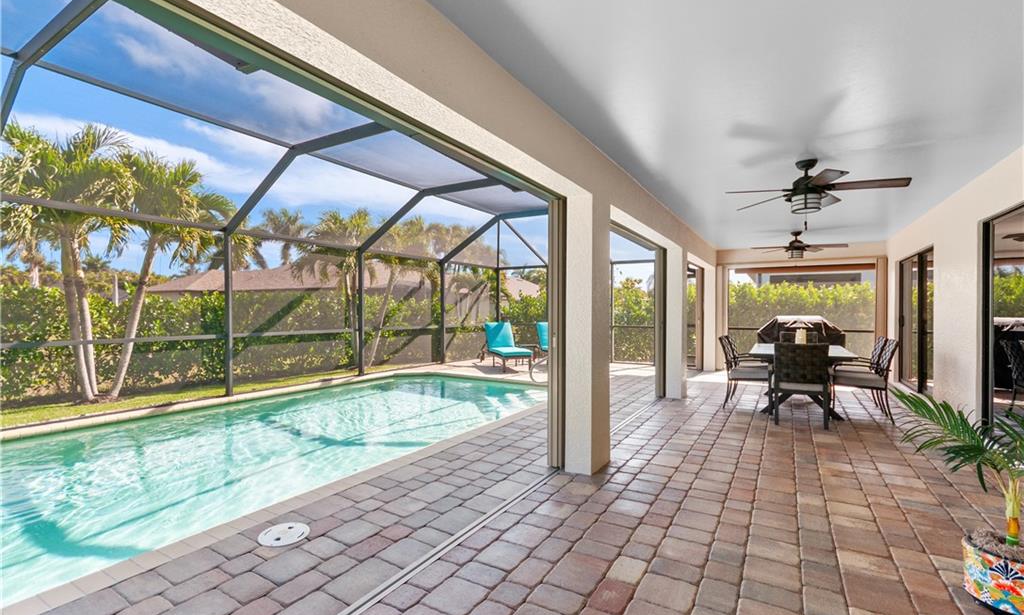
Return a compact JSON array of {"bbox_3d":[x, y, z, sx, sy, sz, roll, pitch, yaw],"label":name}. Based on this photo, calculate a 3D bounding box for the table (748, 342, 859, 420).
[{"bbox_3d":[3.825,0.937,5.663,1.029,0.747,2.033,0,0,33],"label":"table"}]

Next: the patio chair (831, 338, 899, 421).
[{"bbox_3d":[4.183,0.849,5.066,0.596,0.922,0.552,0,0,33],"label":"patio chair"}]

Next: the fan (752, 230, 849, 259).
[{"bbox_3d":[4.570,-0.978,6.829,1.293,0.420,1.293,0,0,33],"label":"fan"}]

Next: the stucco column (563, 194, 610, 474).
[{"bbox_3d":[0.623,0.208,3.437,0.213,2.137,0.377,0,0,33],"label":"stucco column"}]

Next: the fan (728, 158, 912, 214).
[{"bbox_3d":[2.454,-1.010,3.557,1.293,0.420,1.293,0,0,33],"label":"fan"}]

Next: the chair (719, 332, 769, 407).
[{"bbox_3d":[3.041,0.850,5.543,0.596,0.910,0.552,0,0,33],"label":"chair"}]

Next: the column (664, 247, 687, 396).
[{"bbox_3d":[2.407,0.235,6.206,0.213,2.137,0.364,0,0,33],"label":"column"}]

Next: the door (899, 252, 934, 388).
[{"bbox_3d":[5.788,0.211,6.082,0.100,1.968,2.146,0,0,33],"label":"door"}]

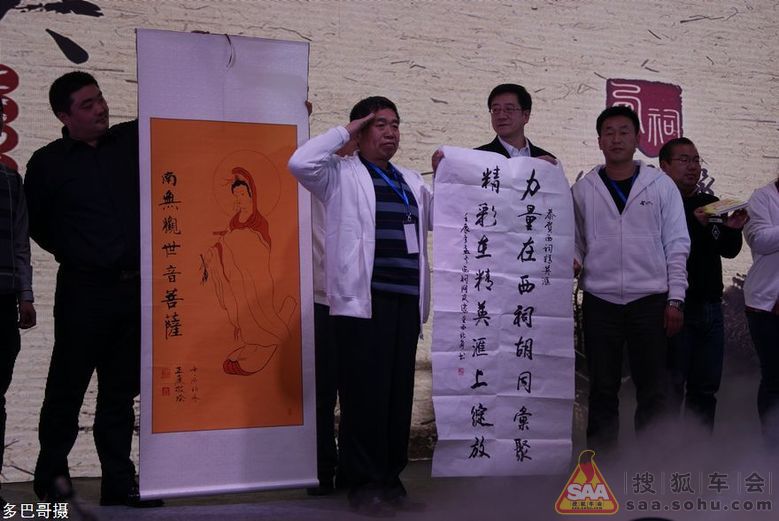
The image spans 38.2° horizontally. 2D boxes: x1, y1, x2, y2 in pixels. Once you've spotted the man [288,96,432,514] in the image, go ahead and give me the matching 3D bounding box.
[{"bbox_3d":[-0.125,0.177,4.720,0.660,1.700,0.400,1,-3,-32],"label":"man"}]

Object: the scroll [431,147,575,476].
[{"bbox_3d":[0.484,0.222,4.800,0.650,1.370,0.060,1,-3,-21],"label":"scroll"}]

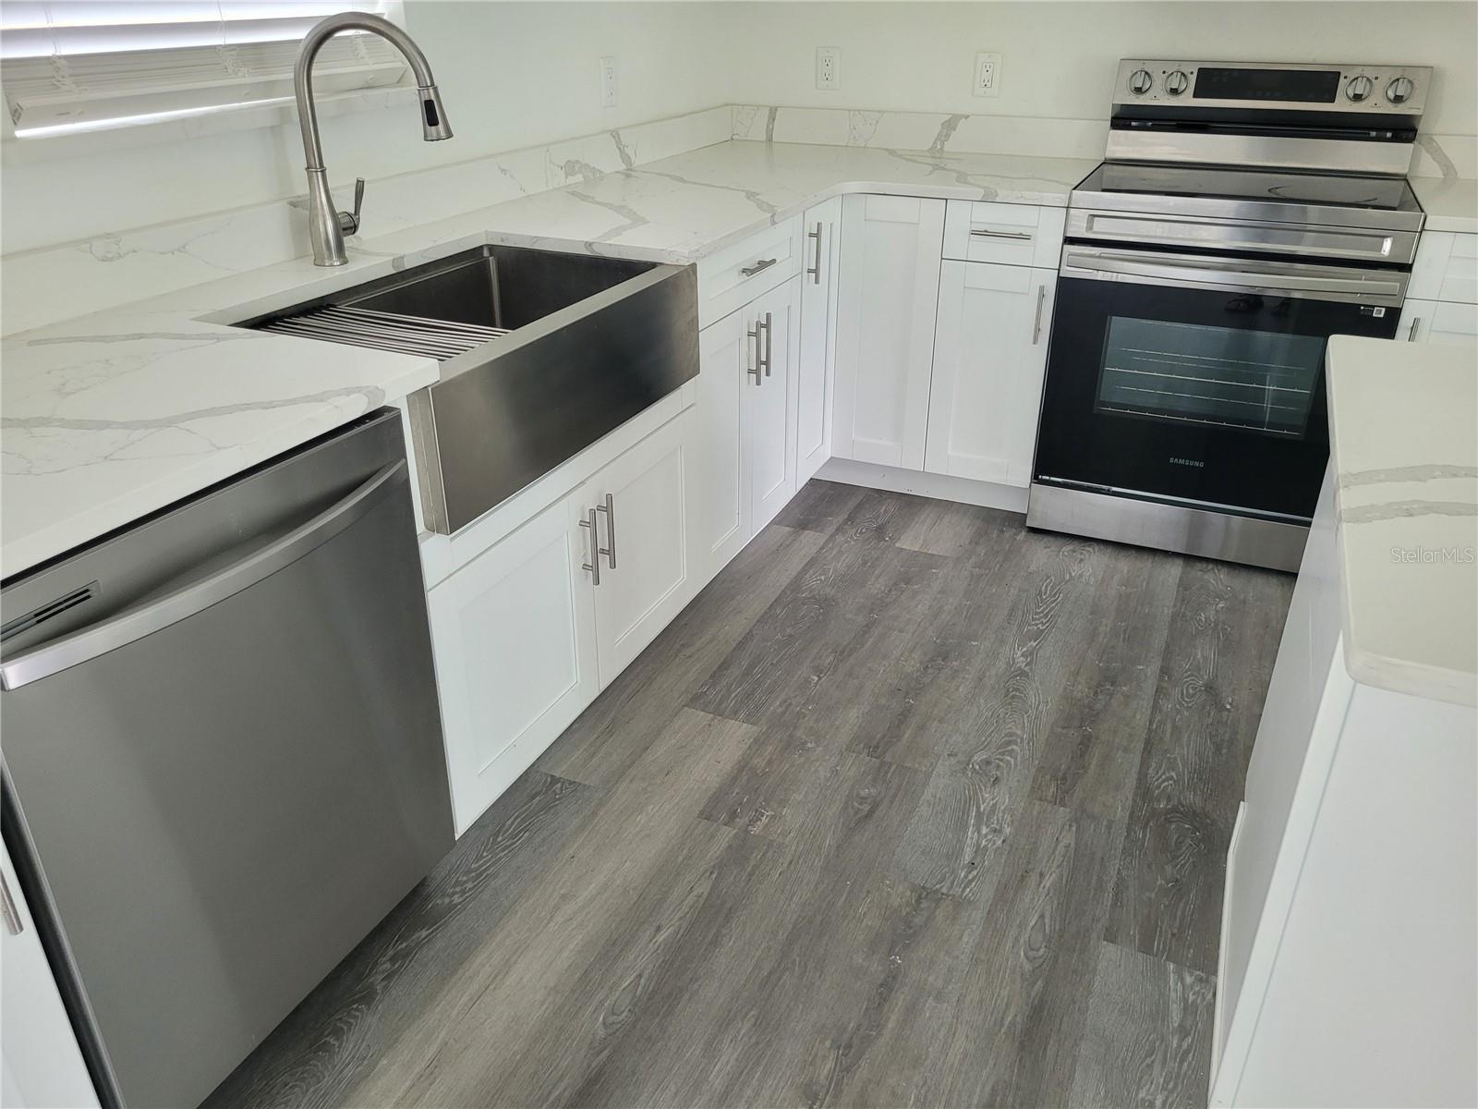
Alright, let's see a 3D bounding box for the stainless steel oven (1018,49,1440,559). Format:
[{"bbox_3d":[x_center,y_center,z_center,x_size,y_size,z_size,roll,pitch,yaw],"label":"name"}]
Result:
[{"bbox_3d":[1.276,-0.646,2.954,0.756,1.179,0.705,11,29,21],"label":"stainless steel oven"}]

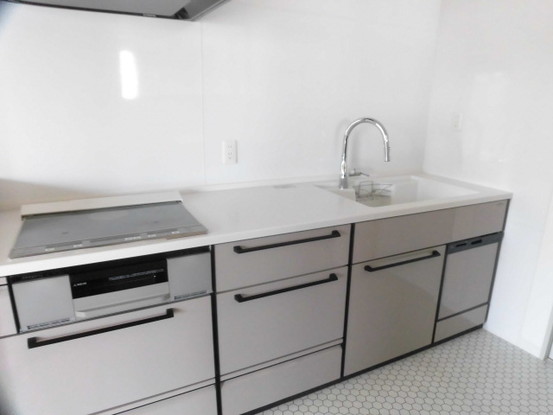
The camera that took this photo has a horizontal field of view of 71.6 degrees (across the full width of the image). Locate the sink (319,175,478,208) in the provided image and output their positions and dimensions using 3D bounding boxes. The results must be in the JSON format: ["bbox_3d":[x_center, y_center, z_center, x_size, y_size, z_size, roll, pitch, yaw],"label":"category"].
[{"bbox_3d":[0.660,-0.014,2.163,0.762,0.188,0.495,-7,18,-25],"label":"sink"}]

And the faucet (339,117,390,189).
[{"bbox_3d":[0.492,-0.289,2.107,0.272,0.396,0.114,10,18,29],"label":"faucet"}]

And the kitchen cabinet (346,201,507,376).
[{"bbox_3d":[0.667,0.325,2.257,1.049,0.802,0.604,-7,18,-25],"label":"kitchen cabinet"}]

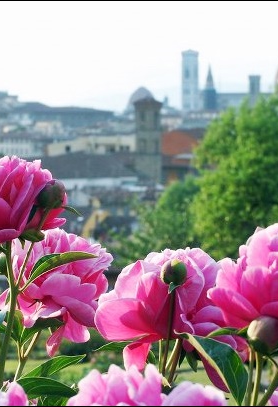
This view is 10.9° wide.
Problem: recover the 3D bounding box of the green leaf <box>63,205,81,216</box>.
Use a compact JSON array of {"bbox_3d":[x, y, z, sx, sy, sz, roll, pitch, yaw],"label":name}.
[{"bbox_3d":[-0.064,0.007,1.400,0.021,0.006,0.009,28,6,0],"label":"green leaf"}]

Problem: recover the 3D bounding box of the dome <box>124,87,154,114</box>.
[{"bbox_3d":[2.224,-114.539,1620.000,32.000,31.000,32.000,0,4,0],"label":"dome"}]

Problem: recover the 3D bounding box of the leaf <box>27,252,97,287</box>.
[{"bbox_3d":[-0.075,0.063,1.400,0.075,0.018,0.028,-21,18,5],"label":"leaf"}]

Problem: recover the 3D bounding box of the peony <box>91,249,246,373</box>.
[{"bbox_3d":[0.034,0.112,1.560,0.160,0.130,0.150,0,4,0],"label":"peony"}]

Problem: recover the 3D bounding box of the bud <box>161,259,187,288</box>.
[{"bbox_3d":[0.035,0.071,1.490,0.027,0.030,0.027,0,4,0],"label":"bud"}]

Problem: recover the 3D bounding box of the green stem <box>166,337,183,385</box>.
[{"bbox_3d":[0.035,0.154,1.420,0.006,0.047,0.006,12,0,0],"label":"green stem"}]

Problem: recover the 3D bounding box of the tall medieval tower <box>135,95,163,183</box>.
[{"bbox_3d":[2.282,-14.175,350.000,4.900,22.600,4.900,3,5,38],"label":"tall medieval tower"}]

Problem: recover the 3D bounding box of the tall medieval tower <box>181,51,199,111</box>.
[{"bbox_3d":[45.855,-96.134,1315.000,15.000,84.700,15.000,2,4,30],"label":"tall medieval tower"}]

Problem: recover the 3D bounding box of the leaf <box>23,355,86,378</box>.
[{"bbox_3d":[-0.092,0.176,1.570,0.073,0.016,0.030,-20,4,0],"label":"leaf"}]

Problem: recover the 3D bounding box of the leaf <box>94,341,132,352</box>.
[{"bbox_3d":[-0.023,0.142,1.450,0.043,0.010,0.020,-13,21,-1],"label":"leaf"}]

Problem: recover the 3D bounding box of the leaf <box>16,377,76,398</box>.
[{"bbox_3d":[-0.099,0.197,1.560,0.066,0.018,0.032,9,4,0],"label":"leaf"}]

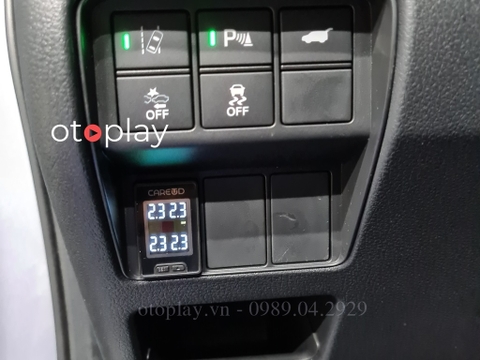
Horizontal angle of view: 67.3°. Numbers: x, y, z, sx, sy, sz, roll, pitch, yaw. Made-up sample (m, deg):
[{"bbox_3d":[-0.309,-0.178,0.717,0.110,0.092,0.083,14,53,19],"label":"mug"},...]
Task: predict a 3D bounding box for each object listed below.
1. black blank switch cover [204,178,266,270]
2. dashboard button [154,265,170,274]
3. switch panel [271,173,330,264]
[{"bbox_3d":[-0.002,0.017,0.148,0.024,0.038,0.004,-3,10,-3],"label":"black blank switch cover"},{"bbox_3d":[-0.031,0.036,0.146,0.006,0.003,0.002,-3,10,-3],"label":"dashboard button"},{"bbox_3d":[0.025,0.015,0.150,0.024,0.038,0.004,-3,10,-3],"label":"switch panel"}]

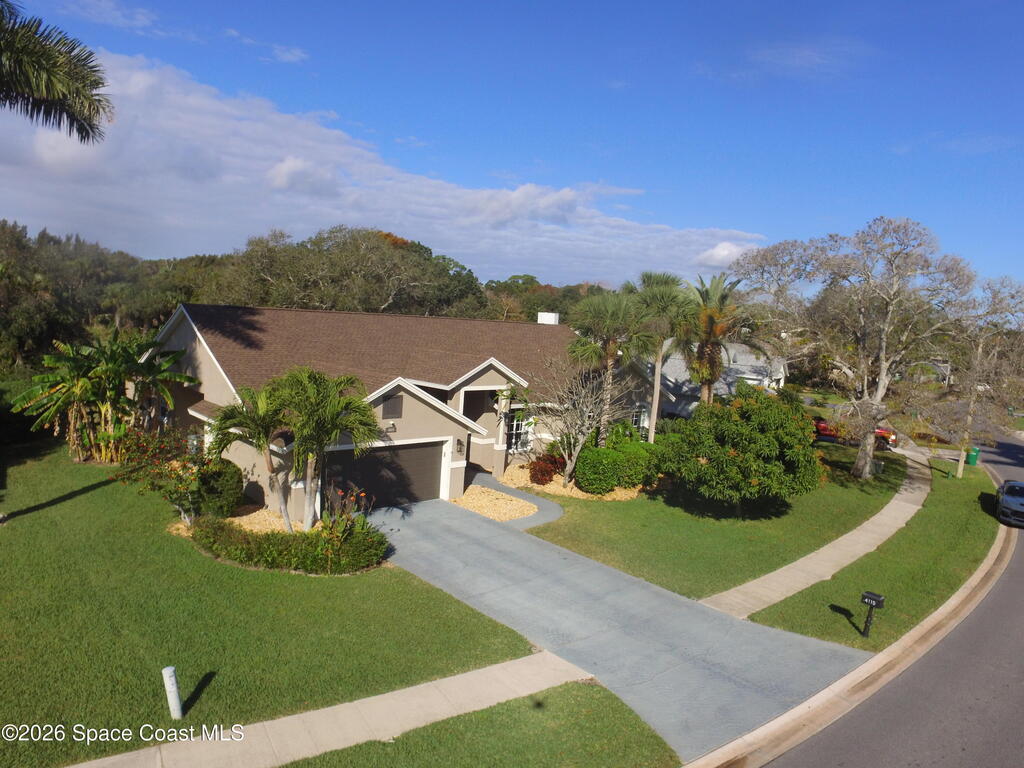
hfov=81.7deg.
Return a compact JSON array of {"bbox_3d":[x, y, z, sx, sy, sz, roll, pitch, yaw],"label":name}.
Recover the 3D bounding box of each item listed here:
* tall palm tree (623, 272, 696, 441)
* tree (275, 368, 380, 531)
[{"bbox_3d":[7.781,-0.812,31.000,3.900,10.000,3.900,4,4,14],"label":"tall palm tree"},{"bbox_3d":[-5.707,2.073,18.300,3.200,5.000,3.000,2,5,-17],"label":"tree"}]

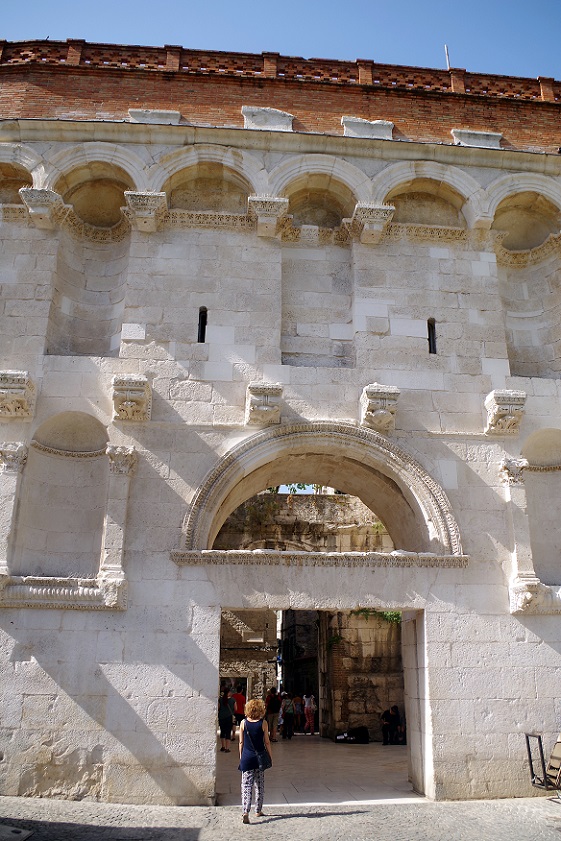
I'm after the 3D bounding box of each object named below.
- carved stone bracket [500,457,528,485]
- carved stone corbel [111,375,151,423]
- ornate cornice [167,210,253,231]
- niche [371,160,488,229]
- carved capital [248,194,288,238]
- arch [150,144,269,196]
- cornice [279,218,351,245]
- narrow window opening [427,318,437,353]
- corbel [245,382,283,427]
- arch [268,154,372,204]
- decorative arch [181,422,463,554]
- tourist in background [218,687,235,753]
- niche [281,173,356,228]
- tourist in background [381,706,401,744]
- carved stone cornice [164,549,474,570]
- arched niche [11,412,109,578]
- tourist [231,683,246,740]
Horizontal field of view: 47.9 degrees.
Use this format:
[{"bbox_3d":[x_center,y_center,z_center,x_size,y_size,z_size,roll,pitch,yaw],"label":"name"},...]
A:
[{"bbox_3d":[4.676,1.065,12.777,0.523,0.512,0.380,2,-19,-5],"label":"carved stone bracket"},{"bbox_3d":[-2.930,-0.408,12.389,0.655,0.726,0.620,2,-19,-5],"label":"carved stone corbel"},{"bbox_3d":[-1.620,-4.553,14.397,2.050,0.430,0.260,2,-20,-4],"label":"ornate cornice"},{"bbox_3d":[3.553,-5.388,15.040,2.750,1.750,0.650,2,-20,-4],"label":"niche"},{"bbox_3d":[-0.291,-4.532,14.052,0.871,0.538,0.680,2,-19,-5],"label":"carved capital"},{"bbox_3d":[-1.555,-5.575,14.402,2.547,1.332,0.470,2,-19,-5],"label":"arch"},{"bbox_3d":[0.802,-4.458,14.877,1.700,0.500,0.400,2,-20,-4],"label":"cornice"},{"bbox_3d":[3.372,-1.829,14.243,0.216,0.913,0.300,2,-21,-3],"label":"narrow window opening"},{"bbox_3d":[-0.332,-0.320,12.994,0.695,0.834,0.500,2,-21,-3],"label":"corbel"},{"bbox_3d":[0.938,-5.708,15.161,2.469,1.276,0.500,2,-21,-3],"label":"arch"},{"bbox_3d":[0.800,1.488,12.960,5.367,2.649,1.200,2,-19,-5],"label":"decorative arch"},{"bbox_3d":[-1.549,8.445,17.844,0.480,1.620,0.340,2,-19,-5],"label":"tourist in background"},{"bbox_3d":[0.851,-5.066,14.542,1.720,1.058,0.620,2,-19,-5],"label":"niche"},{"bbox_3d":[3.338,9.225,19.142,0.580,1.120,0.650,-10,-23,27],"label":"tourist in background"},{"bbox_3d":[0.755,2.606,11.911,5.650,0.300,0.320,2,-20,-4],"label":"carved stone cornice"},{"bbox_3d":[-4.274,1.503,12.656,1.687,3.310,0.650,2,-21,-3],"label":"arched niche"},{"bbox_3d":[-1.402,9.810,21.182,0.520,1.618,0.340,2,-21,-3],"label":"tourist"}]

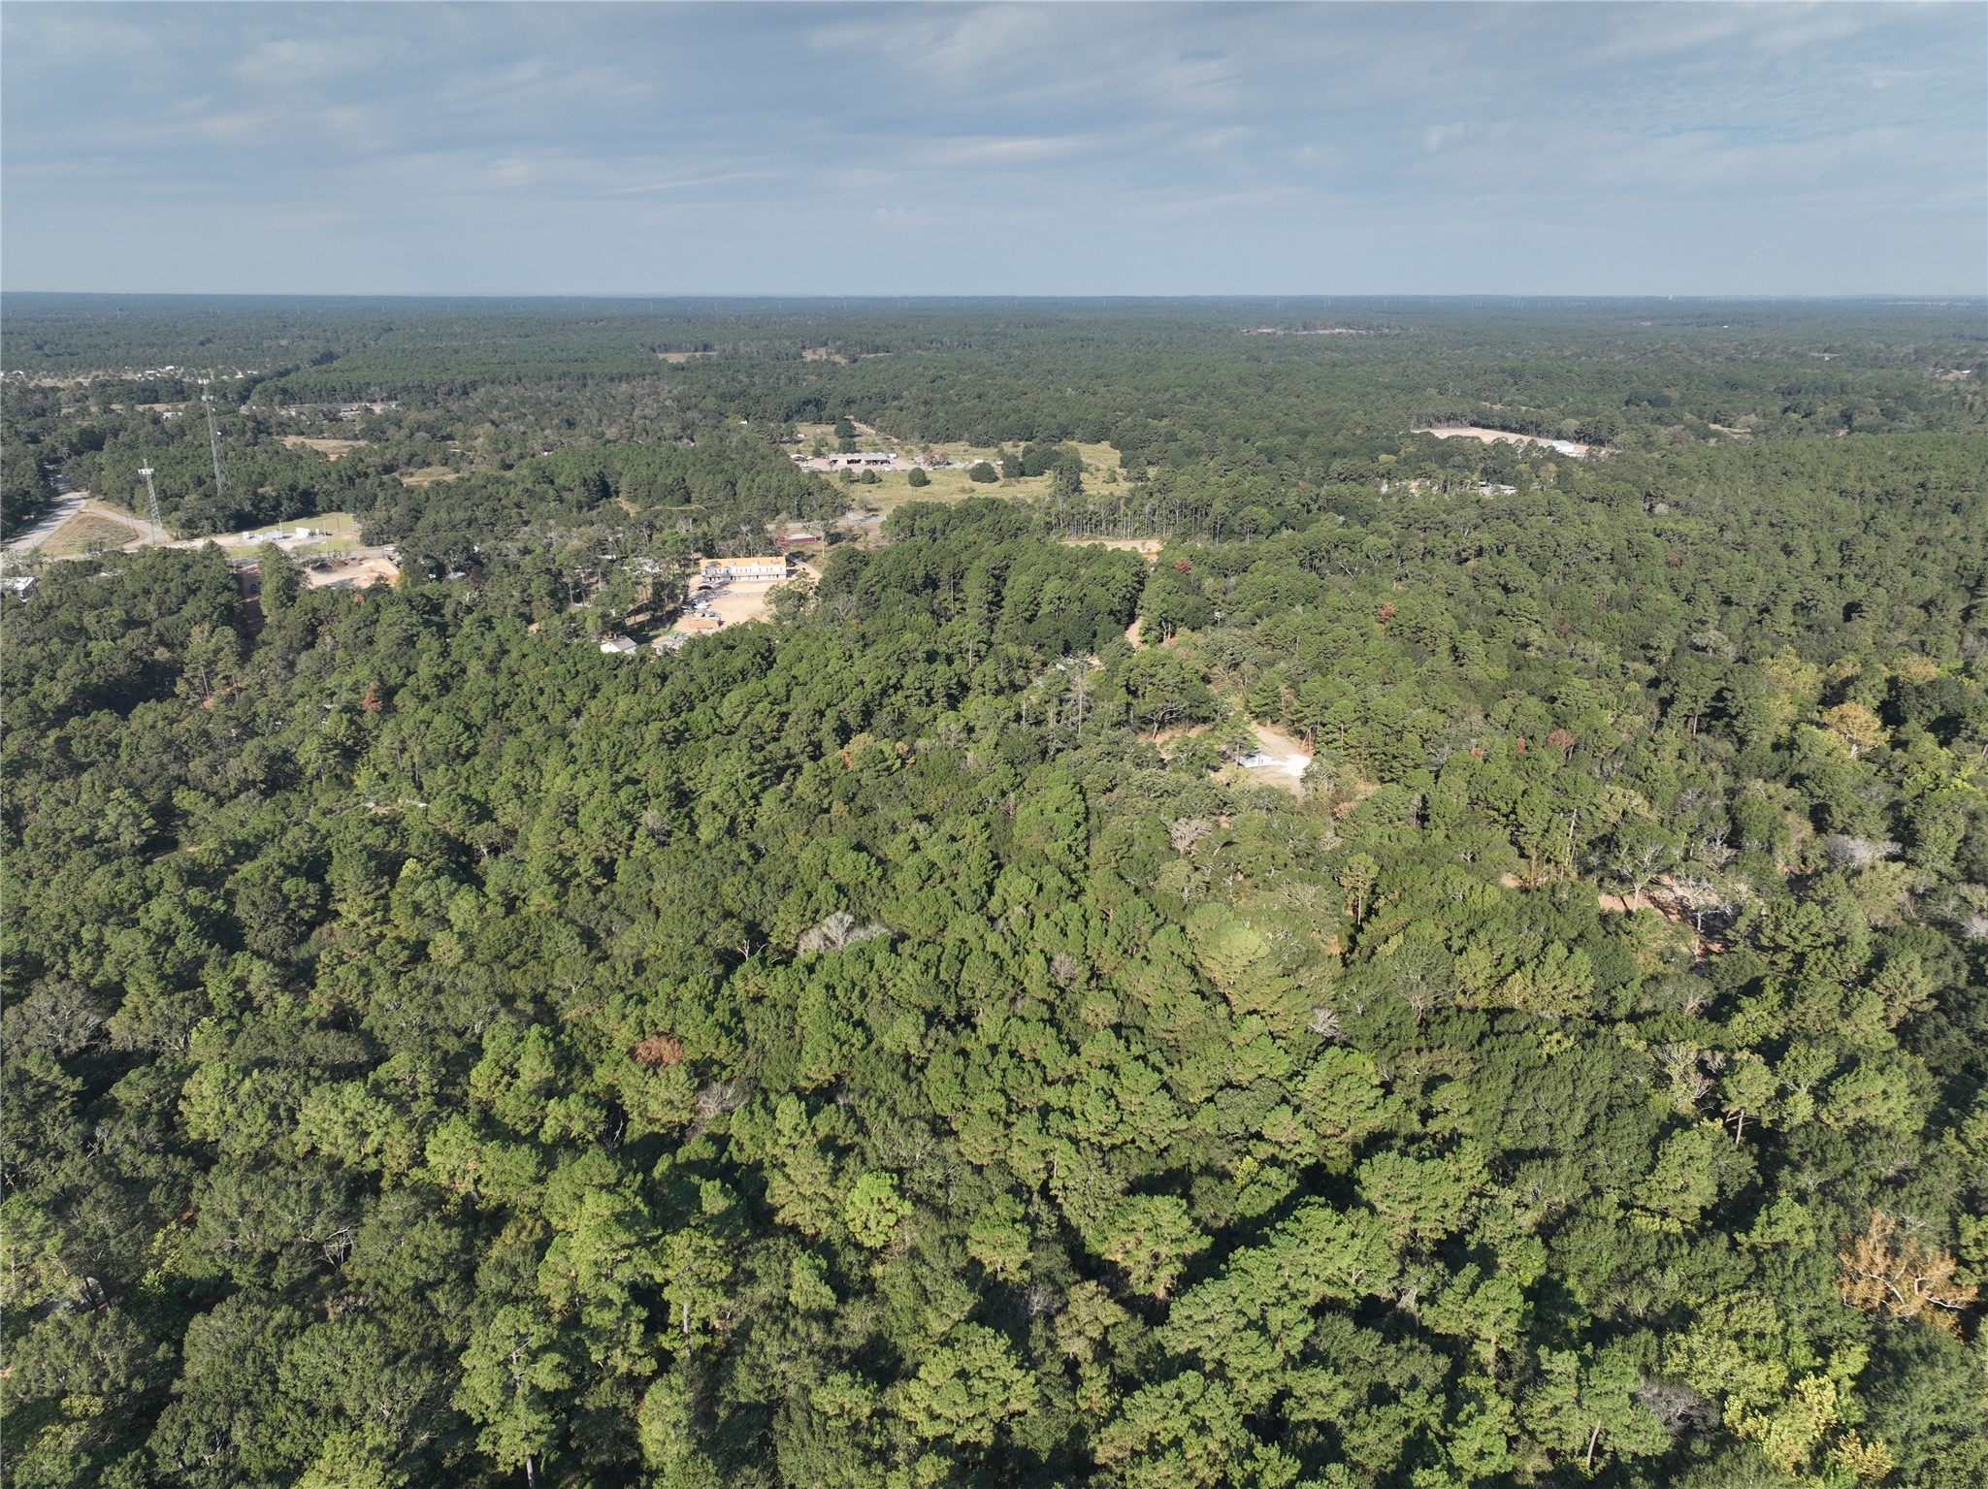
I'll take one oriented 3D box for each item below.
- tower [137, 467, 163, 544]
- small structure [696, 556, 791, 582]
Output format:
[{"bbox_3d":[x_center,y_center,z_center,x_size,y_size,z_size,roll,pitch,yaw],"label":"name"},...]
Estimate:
[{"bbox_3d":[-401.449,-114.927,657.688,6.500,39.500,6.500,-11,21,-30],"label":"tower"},{"bbox_3d":[-106.522,-75.457,589.166,35.720,8.300,11.500,-3,19,-8],"label":"small structure"}]

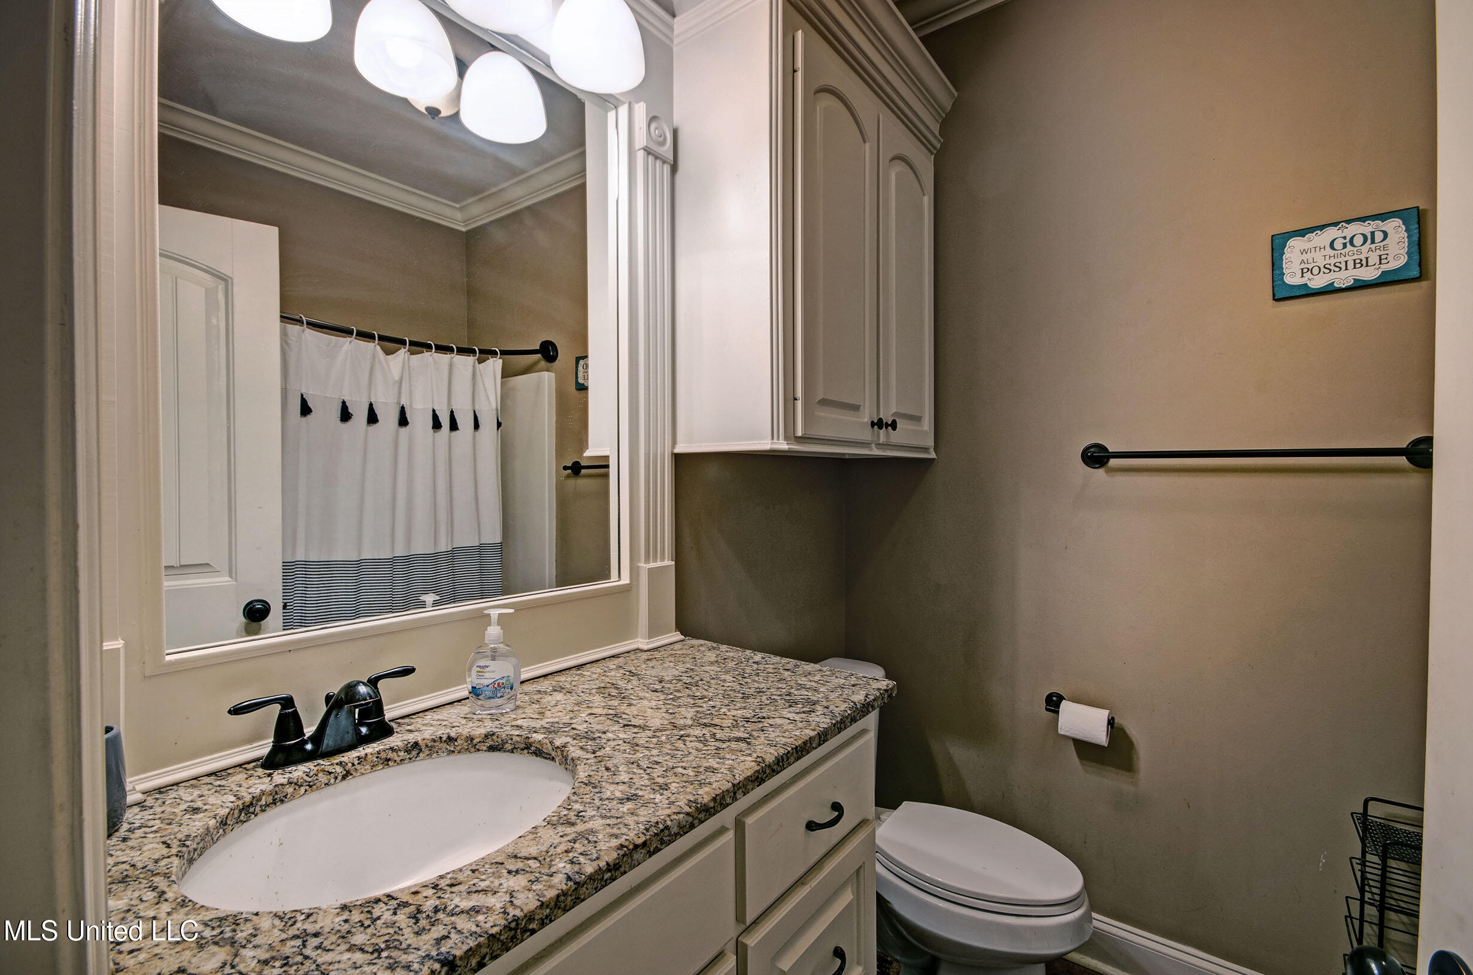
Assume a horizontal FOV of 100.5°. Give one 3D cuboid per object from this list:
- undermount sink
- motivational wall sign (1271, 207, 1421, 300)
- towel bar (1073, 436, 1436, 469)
[{"bbox_3d":[-0.374,0.458,0.697,0.345,0.155,0.405,1,1,39],"label":"undermount sink"},{"bbox_3d":[1.323,-0.508,1.335,0.231,0.150,0.015,-2,0,36],"label":"motivational wall sign"},{"bbox_3d":[1.175,-0.077,1.419,0.665,0.065,0.070,1,1,36],"label":"towel bar"}]

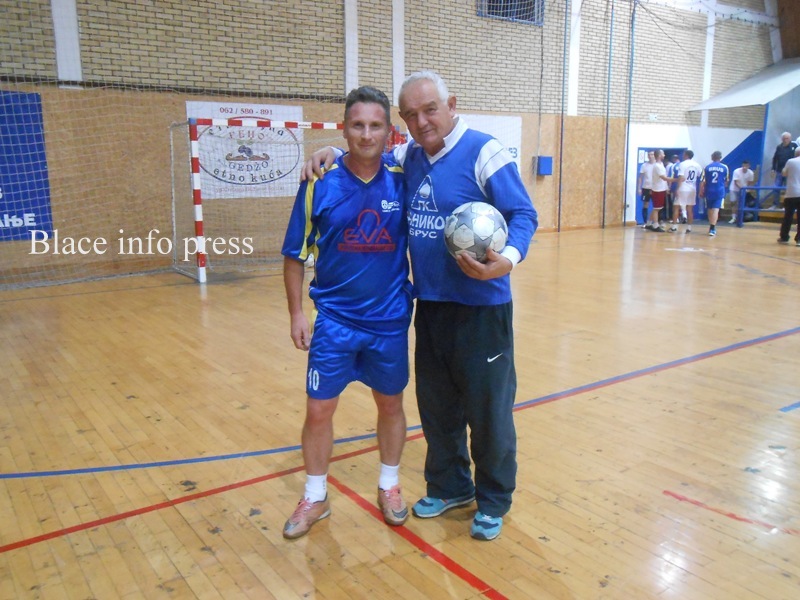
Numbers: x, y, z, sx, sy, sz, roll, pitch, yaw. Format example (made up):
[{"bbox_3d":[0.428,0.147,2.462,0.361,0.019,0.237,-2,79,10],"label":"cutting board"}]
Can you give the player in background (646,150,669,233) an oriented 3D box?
[{"bbox_3d":[6.012,-2.515,16.112,0.580,1.810,0.500,1,10,9],"label":"player in background"}]

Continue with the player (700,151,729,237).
[{"bbox_3d":[6.960,-2.347,15.251,0.580,1.770,0.500,3,11,17],"label":"player"}]

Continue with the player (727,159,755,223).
[{"bbox_3d":[8.866,-2.768,17.926,0.580,1.600,0.620,6,12,33],"label":"player"}]

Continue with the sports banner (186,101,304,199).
[{"bbox_3d":[-2.532,-2.492,11.596,2.020,1.530,0.030,-8,13,-34],"label":"sports banner"}]

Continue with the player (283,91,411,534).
[{"bbox_3d":[-0.217,0.056,2.653,0.540,1.700,0.400,-2,10,-8],"label":"player"}]

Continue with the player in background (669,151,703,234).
[{"bbox_3d":[6.582,-2.467,15.845,0.560,1.800,0.460,-2,10,-7],"label":"player in background"}]

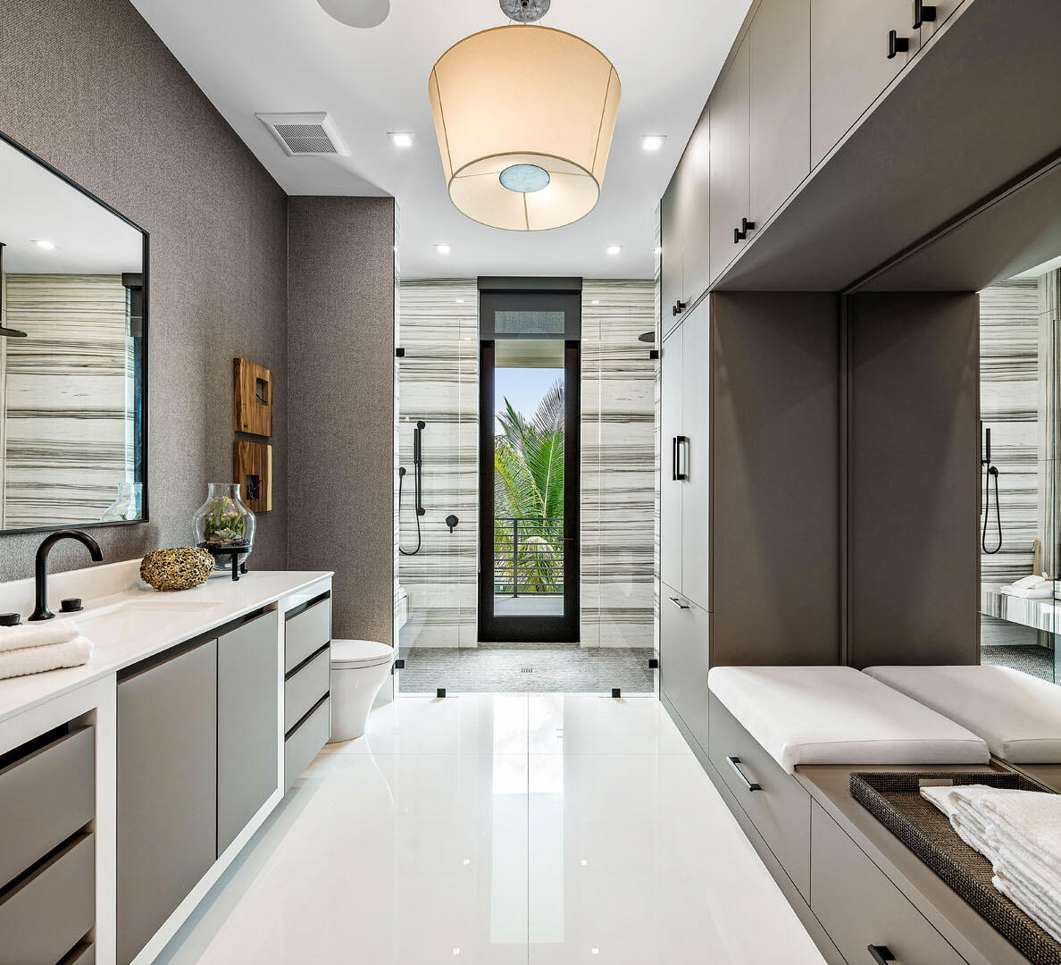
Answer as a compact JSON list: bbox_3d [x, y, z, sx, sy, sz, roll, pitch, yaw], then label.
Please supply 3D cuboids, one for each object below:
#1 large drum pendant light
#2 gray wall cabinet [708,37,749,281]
[{"bbox_3d":[-0.019,-1.191,2.020,0.680,0.340,0.680,0,-1,0],"label":"large drum pendant light"},{"bbox_3d":[1.085,-1.257,2.260,0.579,0.780,0.432,0,-1,0],"label":"gray wall cabinet"}]

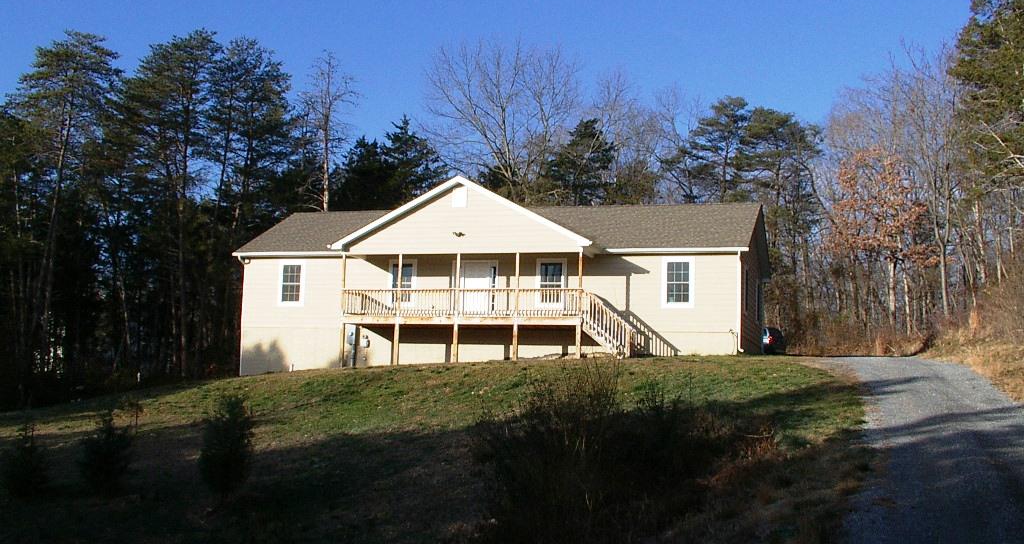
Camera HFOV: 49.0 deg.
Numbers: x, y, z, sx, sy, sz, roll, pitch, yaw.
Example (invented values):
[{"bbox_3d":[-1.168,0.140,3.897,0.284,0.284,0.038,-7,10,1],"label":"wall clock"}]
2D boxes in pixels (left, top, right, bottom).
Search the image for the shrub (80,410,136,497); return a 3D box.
[{"bbox_3d":[-5.158,2.271,14.300,0.680,1.060,0.680,2,-6,0],"label":"shrub"}]

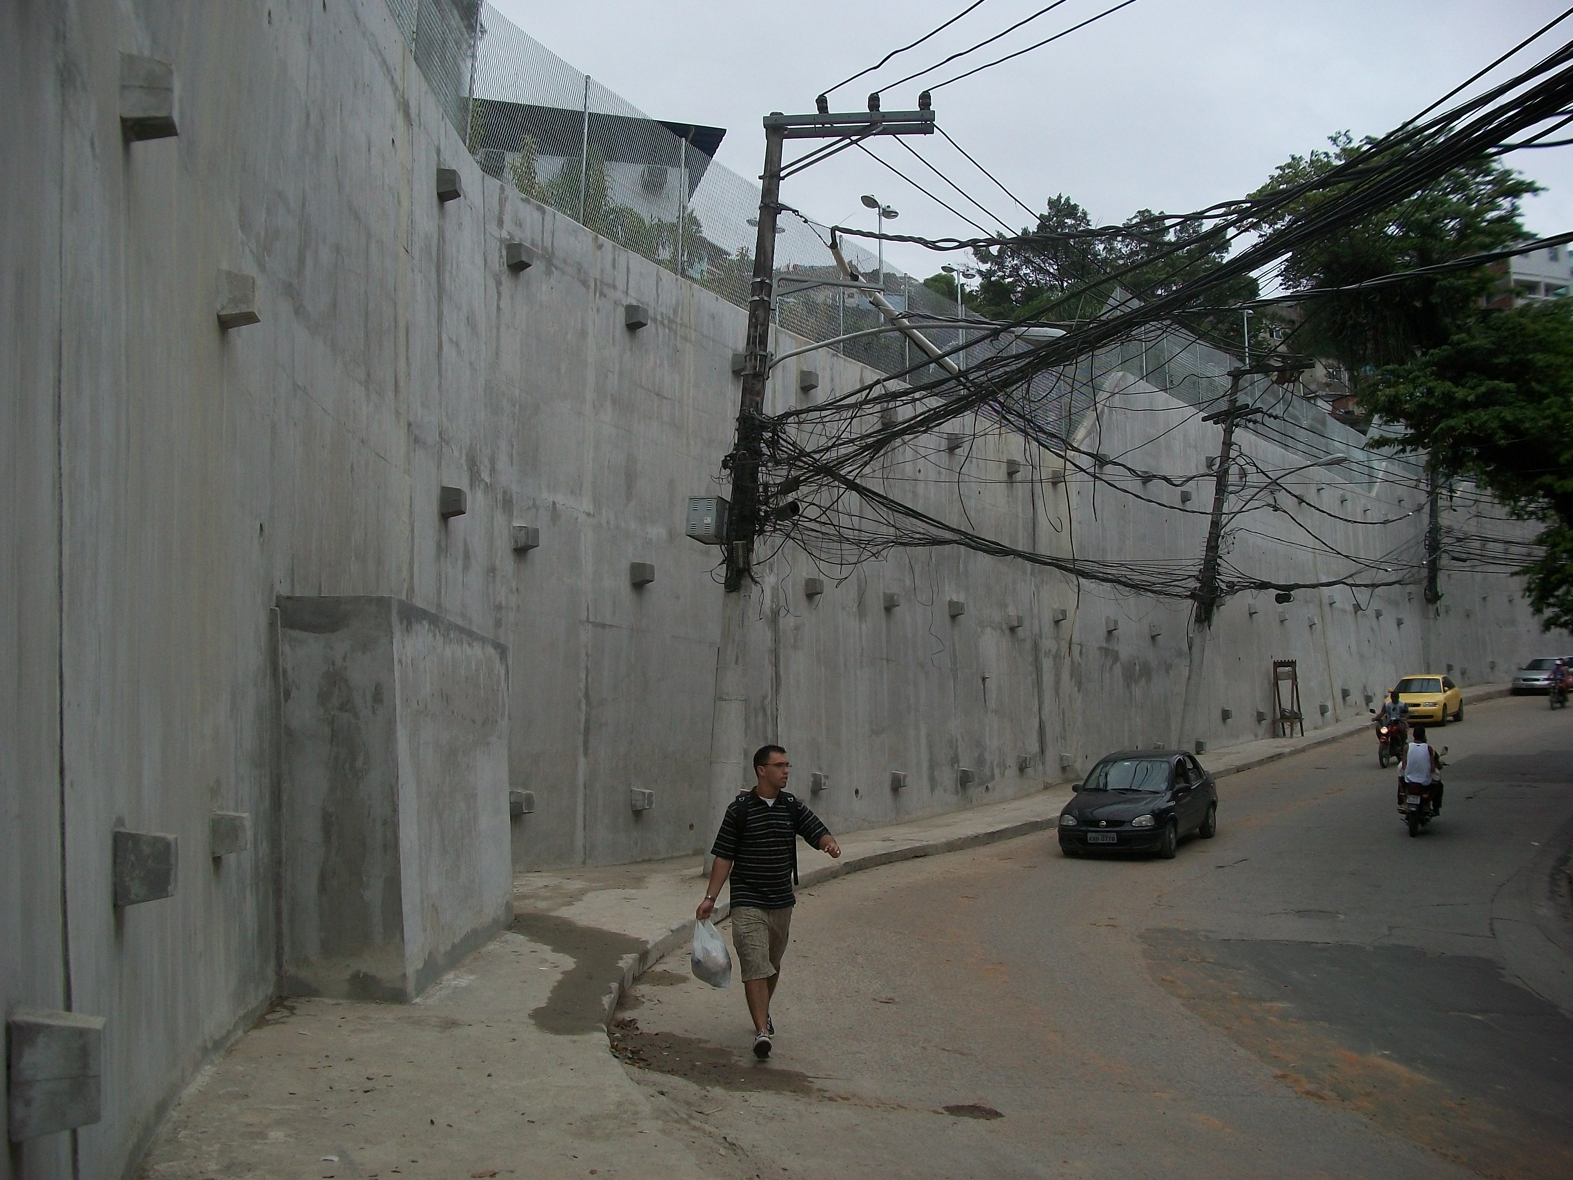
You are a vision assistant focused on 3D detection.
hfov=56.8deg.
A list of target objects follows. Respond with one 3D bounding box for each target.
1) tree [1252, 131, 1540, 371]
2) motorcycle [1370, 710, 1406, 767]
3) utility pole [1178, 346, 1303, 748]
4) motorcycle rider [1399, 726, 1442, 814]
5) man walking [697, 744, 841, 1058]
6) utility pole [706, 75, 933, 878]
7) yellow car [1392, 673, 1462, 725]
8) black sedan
[{"bbox_3d":[23.497,-12.470,56.000,10.500,9.700,9.500,-4,-13,17],"label":"tree"},{"bbox_3d":[13.209,3.265,31.800,0.750,1.150,1.950,-2,-3,35],"label":"motorcycle"},{"bbox_3d":[10.811,-0.936,35.020,2.400,9.814,0.500,6,-10,22],"label":"utility pole"},{"bbox_3d":[9.690,2.739,22.200,0.660,1.350,0.850,-5,-8,33],"label":"motorcycle rider"},{"bbox_3d":[-0.109,1.785,8.300,0.780,1.740,0.600,1,-13,-5],"label":"man walking"},{"bbox_3d":[0.447,-1.489,17.316,2.300,9.729,0.500,2,-12,10],"label":"utility pole"},{"bbox_3d":[19.373,3.309,44.000,1.740,1.420,4.150,-1,-2,34],"label":"yellow car"},{"bbox_3d":[5.275,3.112,21.600,1.630,1.410,4.100,-2,-2,29],"label":"black sedan"}]

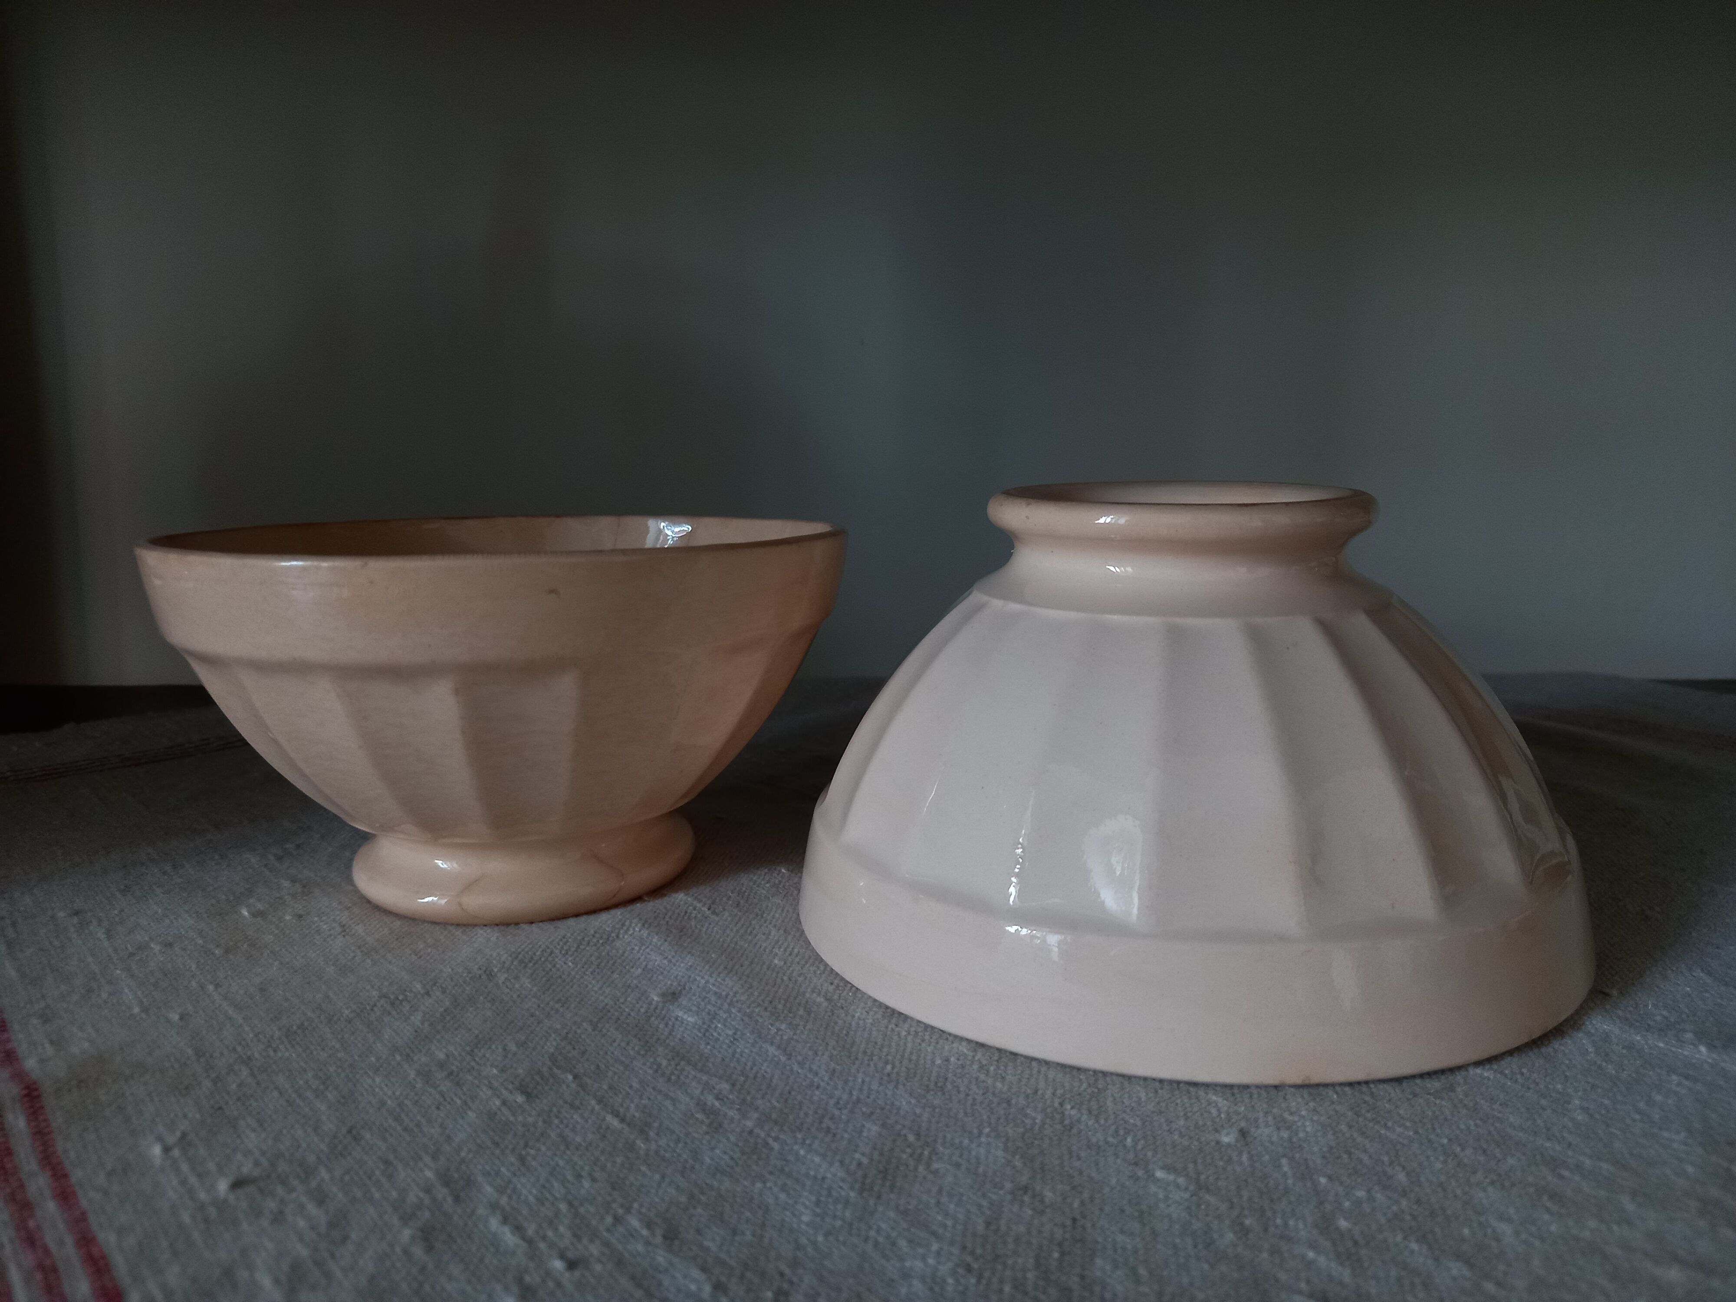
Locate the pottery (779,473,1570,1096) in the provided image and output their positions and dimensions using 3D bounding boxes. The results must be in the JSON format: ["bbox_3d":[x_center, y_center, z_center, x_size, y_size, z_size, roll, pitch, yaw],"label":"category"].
[{"bbox_3d":[0.058,0.009,0.235,0.143,0.077,0.143,-1,11,0],"label":"pottery"}]

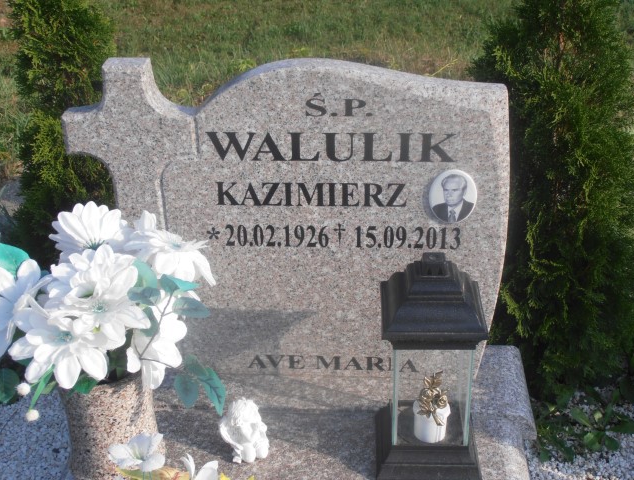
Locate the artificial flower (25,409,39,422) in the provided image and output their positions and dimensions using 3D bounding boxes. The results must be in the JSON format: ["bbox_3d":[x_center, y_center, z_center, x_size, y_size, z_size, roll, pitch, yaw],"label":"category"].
[{"bbox_3d":[-0.392,0.241,1.450,0.018,0.018,0.018,-1,22,0],"label":"artificial flower"}]

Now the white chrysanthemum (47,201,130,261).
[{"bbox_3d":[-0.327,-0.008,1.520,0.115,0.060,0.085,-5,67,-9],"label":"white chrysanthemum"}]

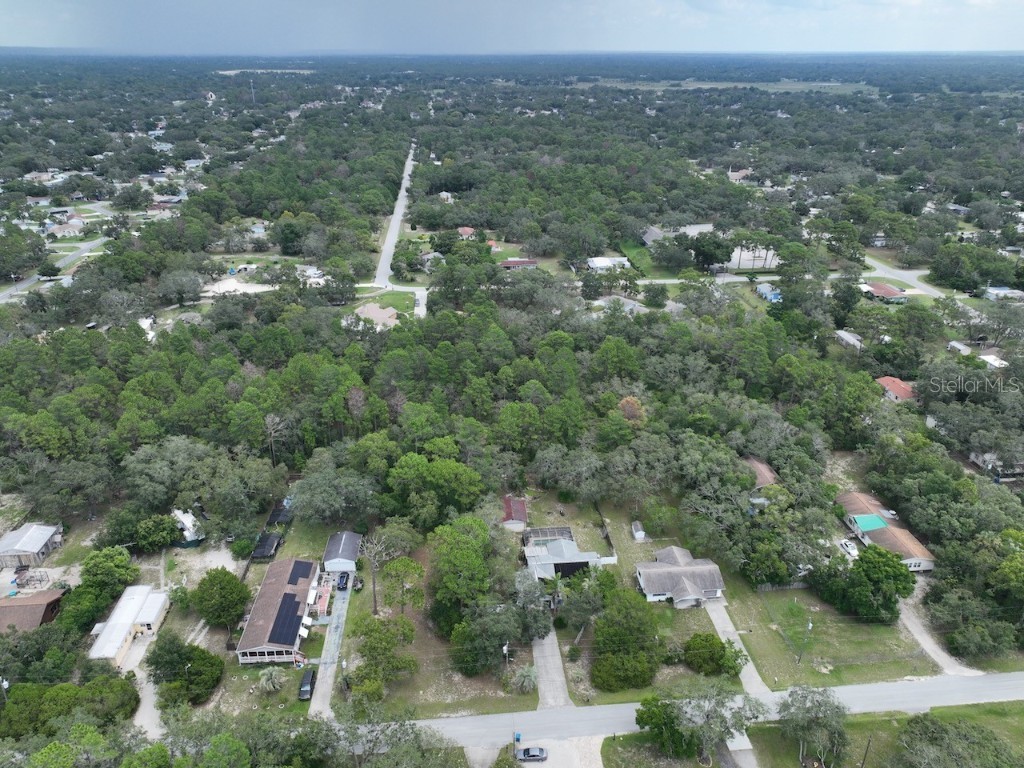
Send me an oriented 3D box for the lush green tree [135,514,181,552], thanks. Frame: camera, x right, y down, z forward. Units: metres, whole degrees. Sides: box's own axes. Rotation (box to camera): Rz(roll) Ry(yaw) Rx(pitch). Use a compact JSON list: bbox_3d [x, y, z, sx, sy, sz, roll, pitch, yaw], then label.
[{"bbox_3d":[-73.600,31.540,147.836,8.100,7.200,8.000,-2,25,-5],"label":"lush green tree"}]

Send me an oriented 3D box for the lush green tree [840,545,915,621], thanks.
[{"bbox_3d":[66.000,37.078,129.224,11.200,13.000,11.200,-2,25,-5],"label":"lush green tree"}]

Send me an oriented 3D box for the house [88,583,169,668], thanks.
[{"bbox_3d":[-67.966,43.109,127.618,8.500,3.000,17.600,-3,25,-6],"label":"house"}]

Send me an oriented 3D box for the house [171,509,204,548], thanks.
[{"bbox_3d":[-69.600,31.304,152.807,5.200,3.400,10.500,-17,30,-32],"label":"house"}]

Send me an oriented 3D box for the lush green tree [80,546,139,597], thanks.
[{"bbox_3d":[-76.500,36.247,135.463,9.000,9.200,9.000,-2,25,-5],"label":"lush green tree"}]

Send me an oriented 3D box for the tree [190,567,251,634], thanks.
[{"bbox_3d":[-51.300,39.010,125.934,9.200,12.300,9.200,-2,25,-5],"label":"tree"}]

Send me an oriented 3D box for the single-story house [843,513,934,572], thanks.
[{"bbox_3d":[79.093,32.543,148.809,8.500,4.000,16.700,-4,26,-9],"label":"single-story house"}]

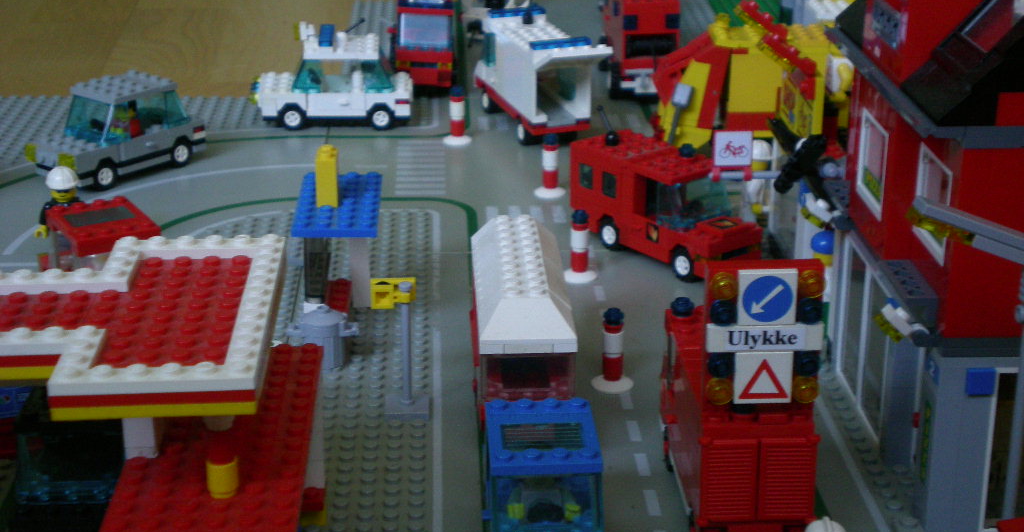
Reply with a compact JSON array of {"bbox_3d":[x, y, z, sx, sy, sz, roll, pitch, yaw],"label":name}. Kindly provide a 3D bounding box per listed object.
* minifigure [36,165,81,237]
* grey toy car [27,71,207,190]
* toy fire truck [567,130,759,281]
[{"bbox_3d":[-0.195,-0.023,0.726,0.025,0.043,0.017,-3,22,-8],"label":"minifigure"},{"bbox_3d":[-0.199,-0.069,0.838,0.034,0.046,0.086,16,26,34],"label":"grey toy car"},{"bbox_3d":[0.067,-0.027,0.736,0.034,0.046,0.090,-16,27,-35],"label":"toy fire truck"}]

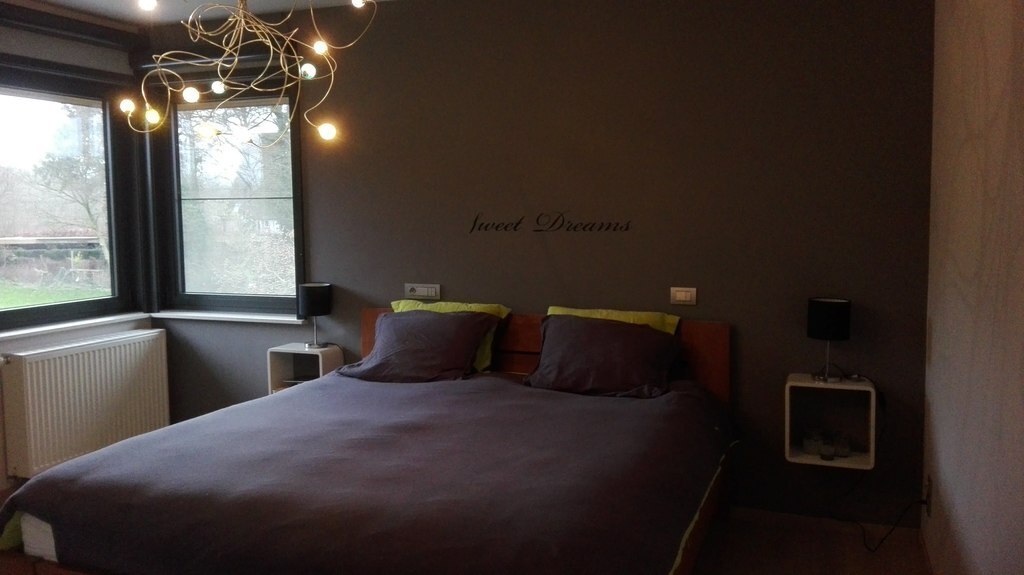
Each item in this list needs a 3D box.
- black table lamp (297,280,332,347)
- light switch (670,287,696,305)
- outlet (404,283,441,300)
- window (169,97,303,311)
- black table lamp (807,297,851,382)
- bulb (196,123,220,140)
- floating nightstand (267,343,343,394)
[{"bbox_3d":[-1.073,0.156,4.006,0.175,0.345,0.175,1,5,21],"label":"black table lamp"},{"bbox_3d":[0.796,0.042,3.396,0.117,0.081,0.012,1,5,21],"label":"light switch"},{"bbox_3d":[-0.471,0.022,3.873,0.209,0.081,0.012,1,5,21],"label":"outlet"},{"bbox_3d":[-1.669,-0.485,4.398,0.950,1.250,0.120,1,5,21],"label":"window"},{"bbox_3d":[1.339,0.215,3.099,0.176,0.345,0.176,1,5,21],"label":"black table lamp"},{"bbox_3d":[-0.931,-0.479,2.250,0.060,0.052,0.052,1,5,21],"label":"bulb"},{"bbox_3d":[-1.139,0.508,4.064,0.352,0.346,0.204,1,5,21],"label":"floating nightstand"}]

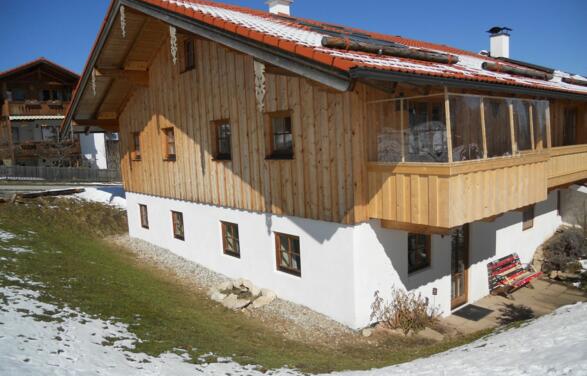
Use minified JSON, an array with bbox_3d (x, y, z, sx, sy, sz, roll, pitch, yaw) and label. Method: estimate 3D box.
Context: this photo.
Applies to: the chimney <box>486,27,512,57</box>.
[{"bbox_3d":[8.232,-5.808,18.312,0.638,1.243,0.638,-7,7,-39],"label":"chimney"}]

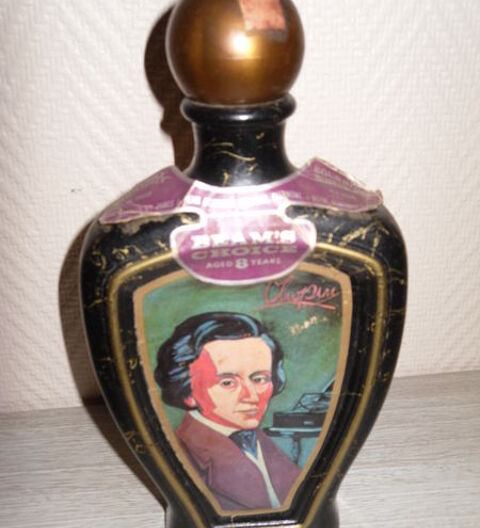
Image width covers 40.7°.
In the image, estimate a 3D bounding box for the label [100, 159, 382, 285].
[{"bbox_3d":[0.002,-0.018,0.265,0.121,0.042,0.037,-3,28,-2],"label":"label"}]

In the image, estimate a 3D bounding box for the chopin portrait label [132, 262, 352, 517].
[{"bbox_3d":[0.004,0.059,0.287,0.088,0.140,0.010,-3,28,-2],"label":"chopin portrait label"}]

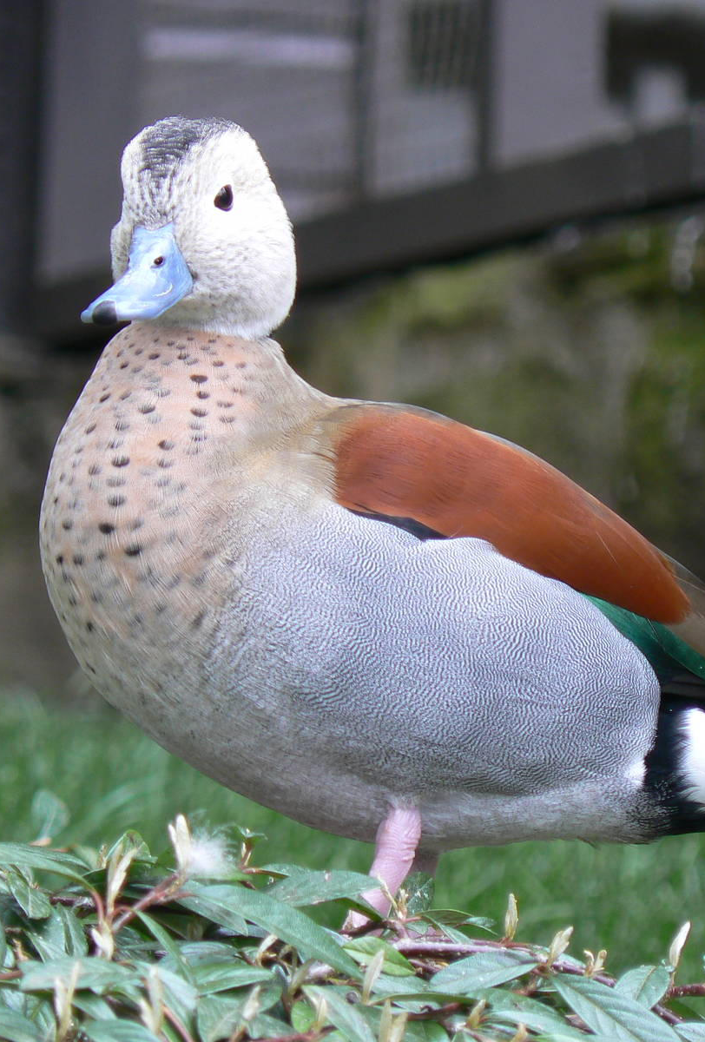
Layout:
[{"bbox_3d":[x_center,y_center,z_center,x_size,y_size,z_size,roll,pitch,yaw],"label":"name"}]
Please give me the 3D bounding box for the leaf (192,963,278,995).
[{"bbox_3d":[-0.032,0.125,2.600,0.026,0.004,0.012,-8,39,23],"label":"leaf"}]

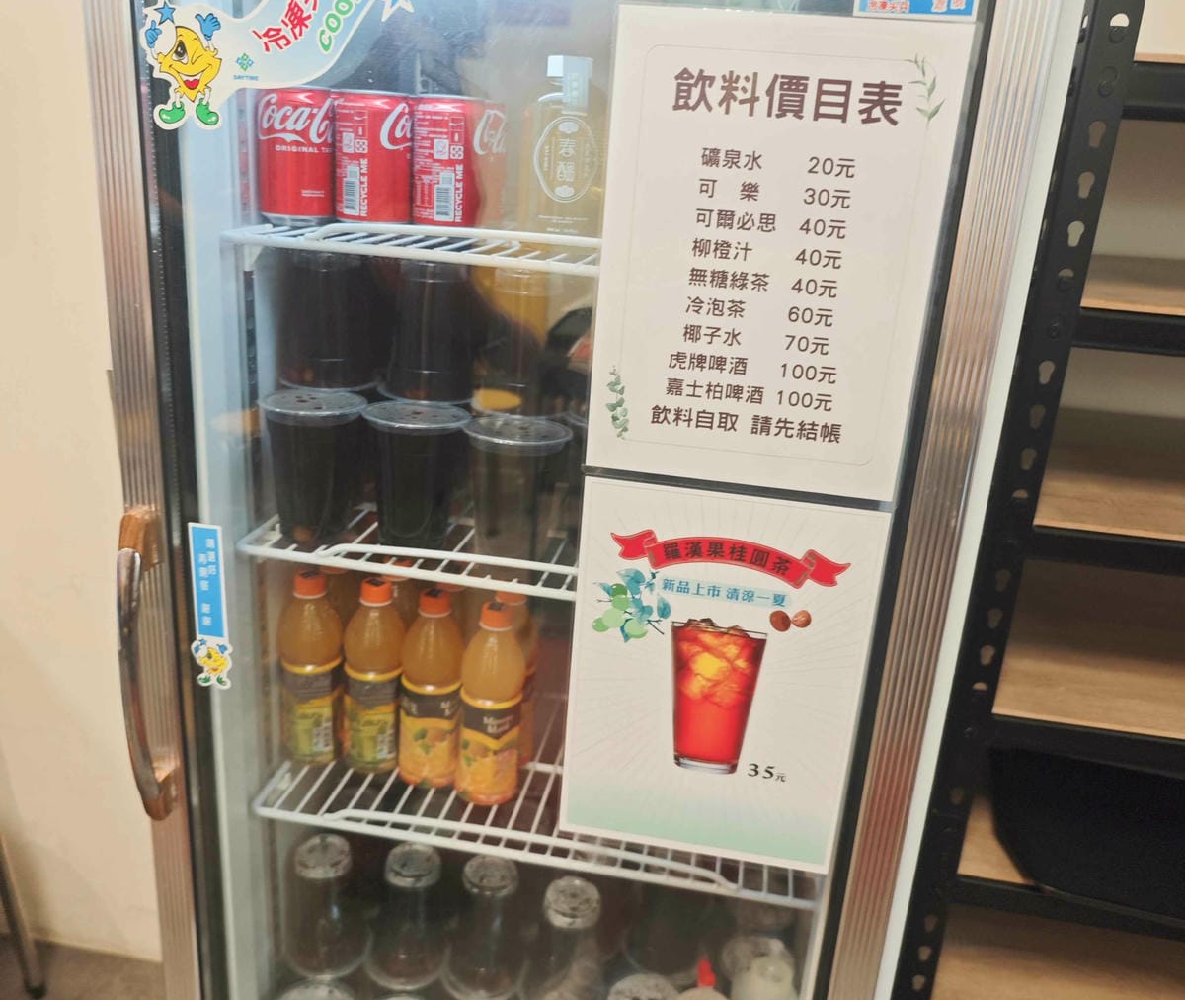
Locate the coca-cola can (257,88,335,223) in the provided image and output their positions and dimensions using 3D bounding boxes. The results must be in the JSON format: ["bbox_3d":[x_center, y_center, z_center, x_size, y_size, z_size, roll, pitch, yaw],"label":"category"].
[{"bbox_3d":[-0.261,-0.302,0.927,0.066,0.115,0.066,7,19,7],"label":"coca-cola can"}]

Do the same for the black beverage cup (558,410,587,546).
[{"bbox_3d":[0.015,-0.015,0.965,0.093,0.127,0.093,3,18,-1],"label":"black beverage cup"}]

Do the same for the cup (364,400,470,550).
[{"bbox_3d":[-0.158,-0.016,0.941,0.097,0.124,0.097,3,19,-1],"label":"cup"}]

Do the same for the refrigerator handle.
[{"bbox_3d":[-0.351,0.136,0.829,0.022,0.252,0.043,7,19,8],"label":"refrigerator handle"}]

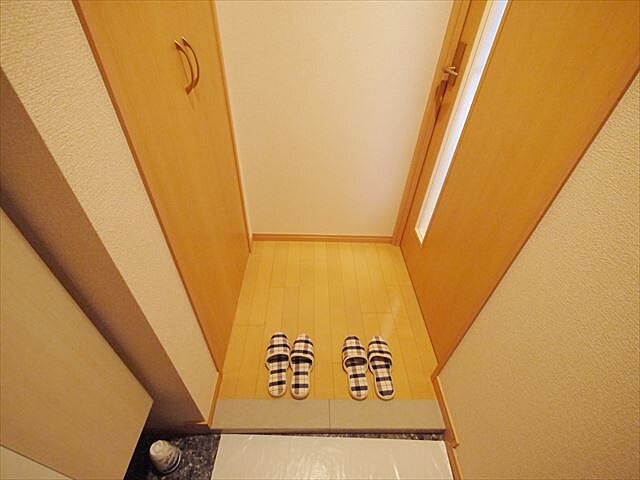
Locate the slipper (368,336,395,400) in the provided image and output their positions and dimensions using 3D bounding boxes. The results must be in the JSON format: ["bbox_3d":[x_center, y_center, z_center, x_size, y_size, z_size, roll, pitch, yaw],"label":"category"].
[{"bbox_3d":[0.251,0.509,1.211,0.102,0.065,0.257,0,41,-3],"label":"slipper"}]

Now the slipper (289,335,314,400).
[{"bbox_3d":[-0.072,0.498,1.205,0.102,0.065,0.264,2,41,-1],"label":"slipper"}]

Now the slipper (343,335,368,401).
[{"bbox_3d":[0.148,0.508,1.207,0.102,0.065,0.256,1,41,-3],"label":"slipper"}]

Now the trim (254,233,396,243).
[{"bbox_3d":[0.017,-0.007,1.799,0.853,0.057,0.012,1,41,-2],"label":"trim"}]

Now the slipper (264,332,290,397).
[{"bbox_3d":[-0.169,0.491,1.207,0.102,0.065,0.258,1,41,-3],"label":"slipper"}]

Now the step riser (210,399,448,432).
[{"bbox_3d":[0.032,0.661,1.107,0.842,0.045,0.100,1,41,-2],"label":"step riser"}]

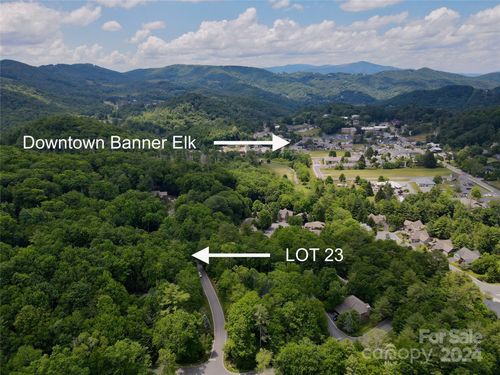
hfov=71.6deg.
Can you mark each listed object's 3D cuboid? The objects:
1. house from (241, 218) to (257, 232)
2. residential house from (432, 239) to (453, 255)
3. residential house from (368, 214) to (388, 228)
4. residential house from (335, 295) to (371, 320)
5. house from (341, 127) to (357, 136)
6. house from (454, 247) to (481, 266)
[{"bbox_3d":[-1.410,32.960,306.970,13.500,7.500,12.000,-8,19,-24],"label":"house"},{"bbox_3d":[150.560,45.120,269.790,13.500,6.800,12.000,13,22,36],"label":"residential house"},{"bbox_3d":[115.780,30.500,314.740,15.000,7.500,11.500,7,19,21],"label":"residential house"},{"bbox_3d":[57.060,65.000,193.260,16.000,7.200,14.000,-14,22,-38],"label":"residential house"},{"bbox_3d":[242.140,-135.870,853.150,35.000,13.000,17.000,0,18,0],"label":"house"},{"bbox_3d":[159.560,49.570,254.620,14.500,7.500,14.000,-11,21,-30],"label":"house"}]

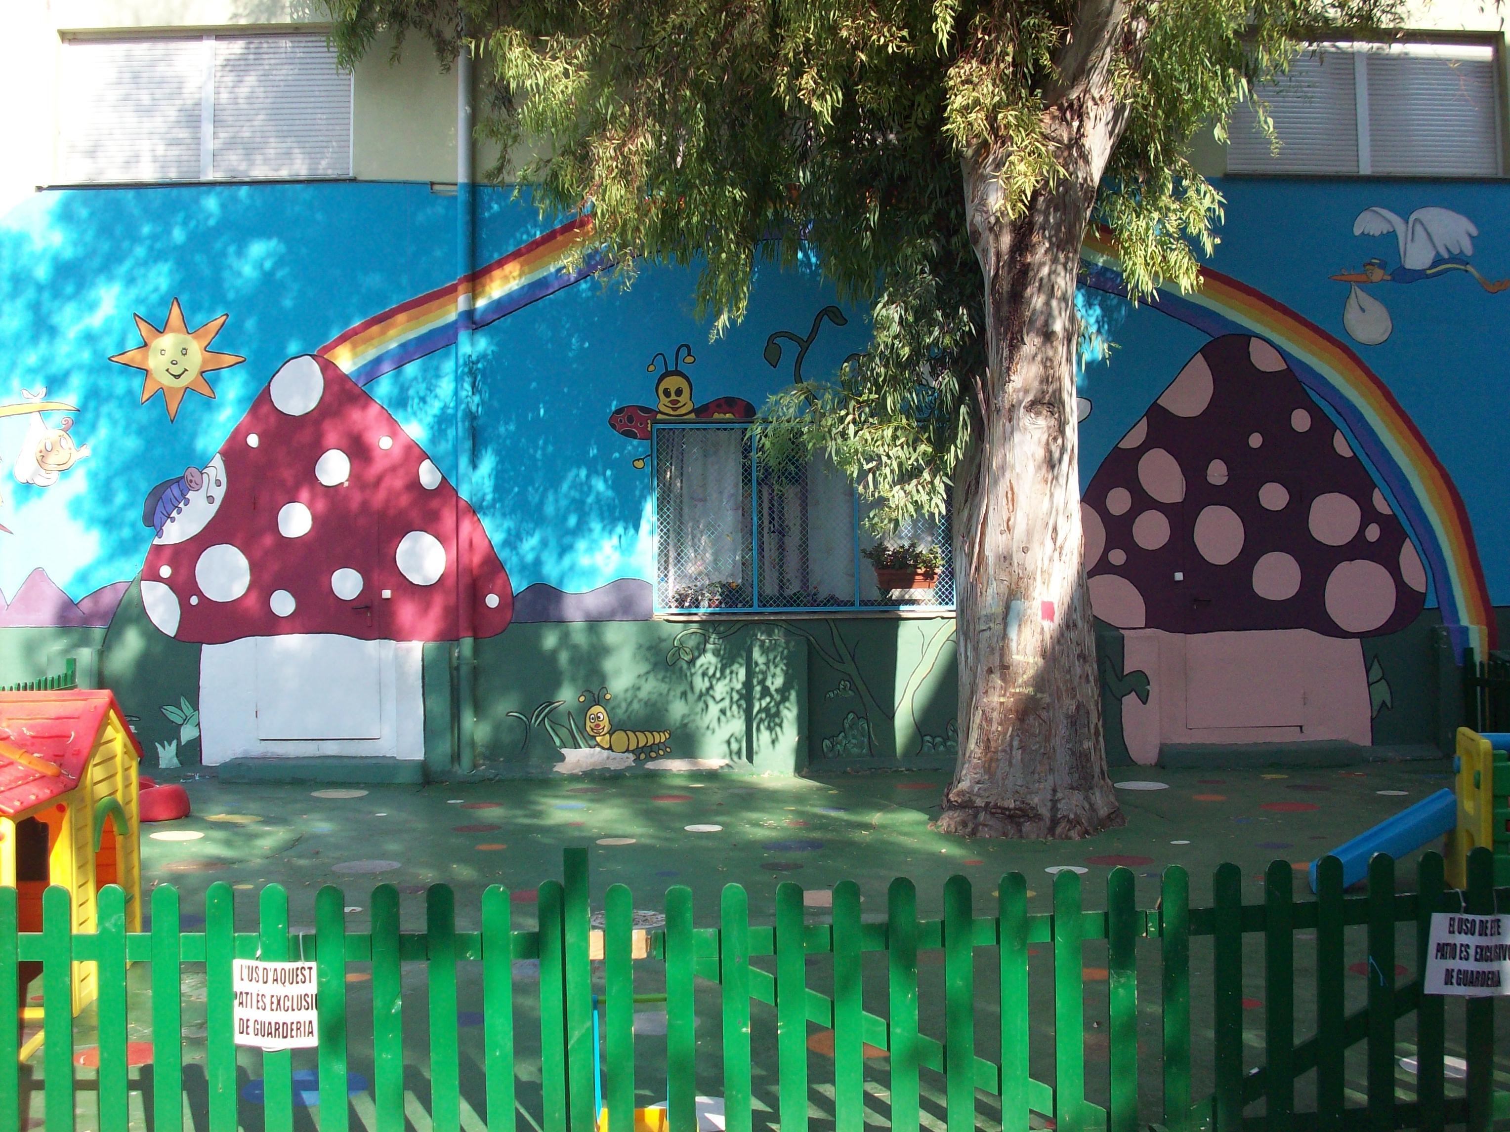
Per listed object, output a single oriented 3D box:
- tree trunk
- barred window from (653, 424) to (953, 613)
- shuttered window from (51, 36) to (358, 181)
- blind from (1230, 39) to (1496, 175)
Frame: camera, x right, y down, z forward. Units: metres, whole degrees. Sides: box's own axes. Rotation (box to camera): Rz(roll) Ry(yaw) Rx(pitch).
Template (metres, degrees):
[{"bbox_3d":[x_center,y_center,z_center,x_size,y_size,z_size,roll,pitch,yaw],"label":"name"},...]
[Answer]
[{"bbox_3d":[1.640,-0.580,9.600,1.130,4.220,1.050,-1,-1,-2],"label":"tree trunk"},{"bbox_3d":[0.404,-0.387,12.872,2.432,1.506,0.150,-1,-1,-2],"label":"barred window"},{"bbox_3d":[-4.382,-3.660,12.905,2.304,1.196,0.100,-1,-1,-2],"label":"shuttered window"},{"bbox_3d":[4.995,-3.746,13.235,2.266,1.095,0.100,-1,-1,-2],"label":"blind"}]

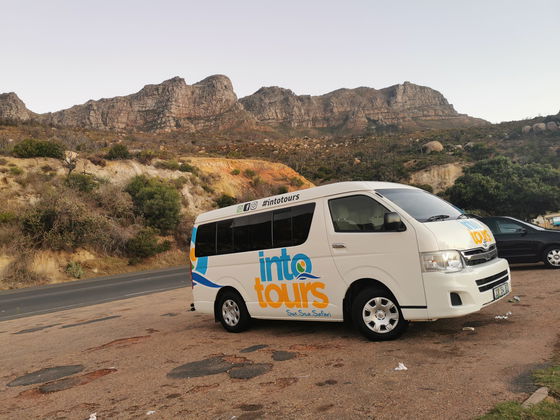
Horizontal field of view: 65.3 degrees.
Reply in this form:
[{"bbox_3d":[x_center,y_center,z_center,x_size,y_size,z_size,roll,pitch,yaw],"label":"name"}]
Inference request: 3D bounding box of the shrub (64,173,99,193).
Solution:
[{"bbox_3d":[-13.179,-1.826,29.000,2.190,1.290,1.640,-2,-3,0],"label":"shrub"}]

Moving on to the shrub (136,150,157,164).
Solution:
[{"bbox_3d":[-11.614,-4.567,38.000,1.690,1.180,1.520,-2,-3,0],"label":"shrub"}]

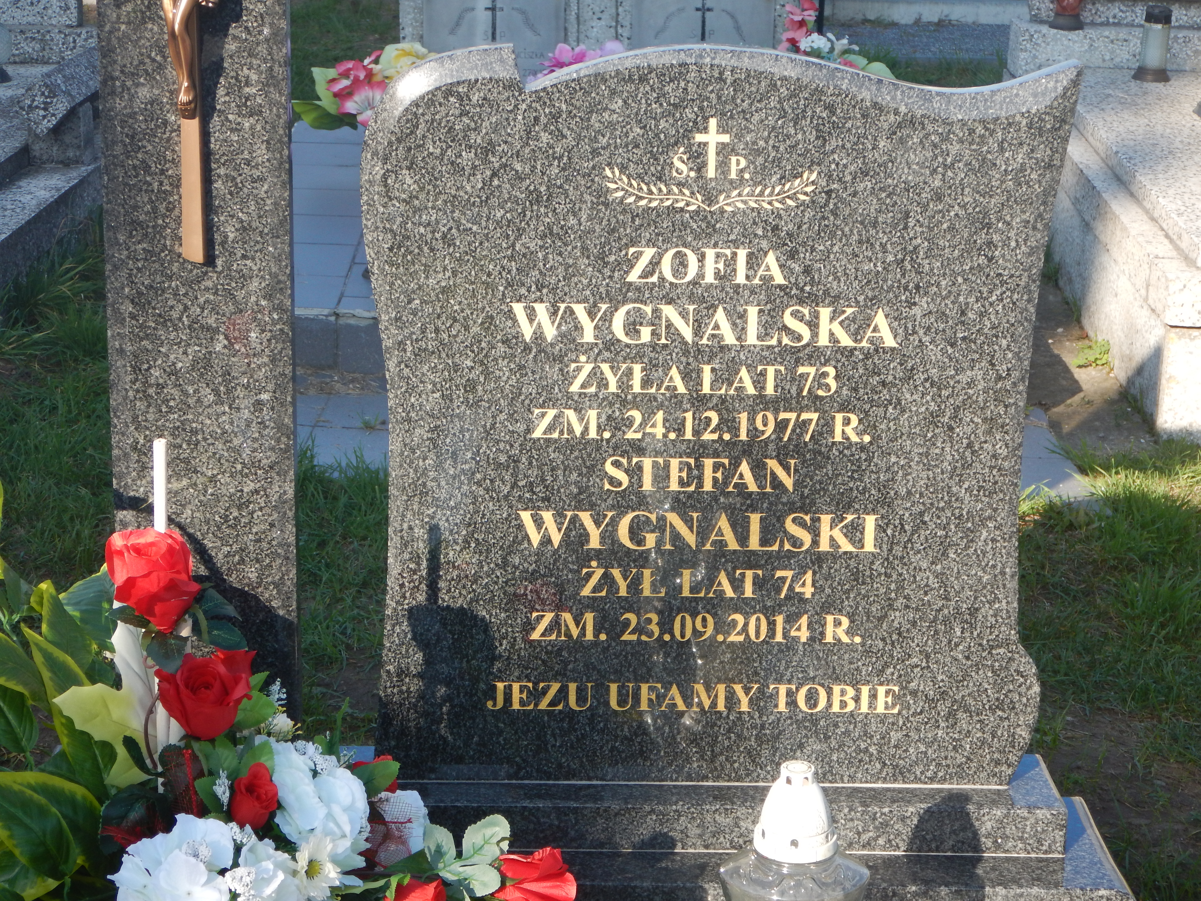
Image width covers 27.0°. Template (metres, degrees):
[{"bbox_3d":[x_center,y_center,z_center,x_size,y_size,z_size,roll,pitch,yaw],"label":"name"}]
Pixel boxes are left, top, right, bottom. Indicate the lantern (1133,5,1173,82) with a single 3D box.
[{"bbox_3d":[1.432,-1.051,6.450,0.099,0.187,0.099,2,18,0],"label":"lantern"}]

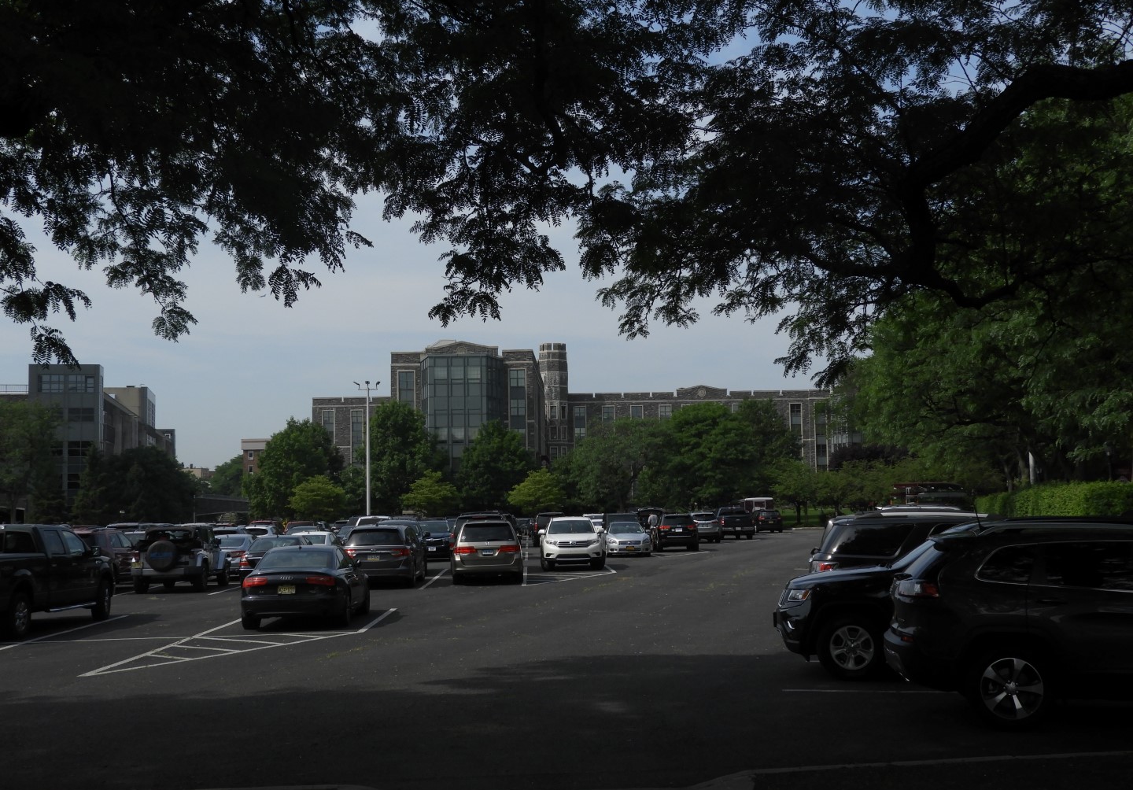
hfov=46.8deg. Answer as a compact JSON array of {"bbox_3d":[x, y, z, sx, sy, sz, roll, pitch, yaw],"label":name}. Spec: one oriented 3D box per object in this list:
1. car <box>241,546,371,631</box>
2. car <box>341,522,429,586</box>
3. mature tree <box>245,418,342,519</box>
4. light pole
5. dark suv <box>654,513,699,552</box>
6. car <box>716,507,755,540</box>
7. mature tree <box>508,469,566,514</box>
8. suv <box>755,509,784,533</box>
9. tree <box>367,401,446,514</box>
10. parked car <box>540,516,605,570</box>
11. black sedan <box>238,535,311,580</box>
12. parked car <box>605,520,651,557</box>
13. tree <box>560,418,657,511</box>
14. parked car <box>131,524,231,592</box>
[{"bbox_3d":[-4.872,3.534,24.757,1.880,1.455,4.920,-1,-4,-2],"label":"car"},{"bbox_3d":[-5.130,4.540,37.200,1.910,1.700,4.800,0,-5,-1],"label":"car"},{"bbox_3d":[-25.196,7.381,121.000,8.500,10.552,8.200,0,-5,-1],"label":"mature tree"},{"bbox_3d":[-11.485,3.918,75.500,1.550,9.486,1.500,0,-5,-1],"label":"light pole"},{"bbox_3d":[5.206,6.554,62.968,1.940,1.750,4.820,-1,-4,0],"label":"dark suv"},{"bbox_3d":[10.220,7.850,80.300,2.030,1.950,5.850,-1,-5,0],"label":"car"},{"bbox_3d":[-2.483,9.075,113.000,5.000,5.372,5.000,0,-5,-1],"label":"mature tree"},{"bbox_3d":[15.100,9.499,98.600,1.850,1.690,4.500,-1,-5,0],"label":"suv"},{"bbox_3d":[-14.888,6.791,122.000,7.753,12.346,7.753,-1,-4,0],"label":"tree"},{"bbox_3d":[0.116,4.902,43.370,1.910,1.750,4.790,-1,-4,-2],"label":"parked car"},{"bbox_3d":[-7.720,4.564,35.900,1.800,1.450,4.650,0,-5,-4],"label":"black sedan"},{"bbox_3d":[2.540,6.188,56.600,1.810,1.480,4.850,0,-5,-1],"label":"parked car"},{"bbox_3d":[4.111,7.592,128.000,9.500,10.732,9.000,0,-5,-1],"label":"tree"},{"bbox_3d":[-10.400,4.379,35.600,1.870,1.800,4.050,0,-5,-1],"label":"parked car"}]

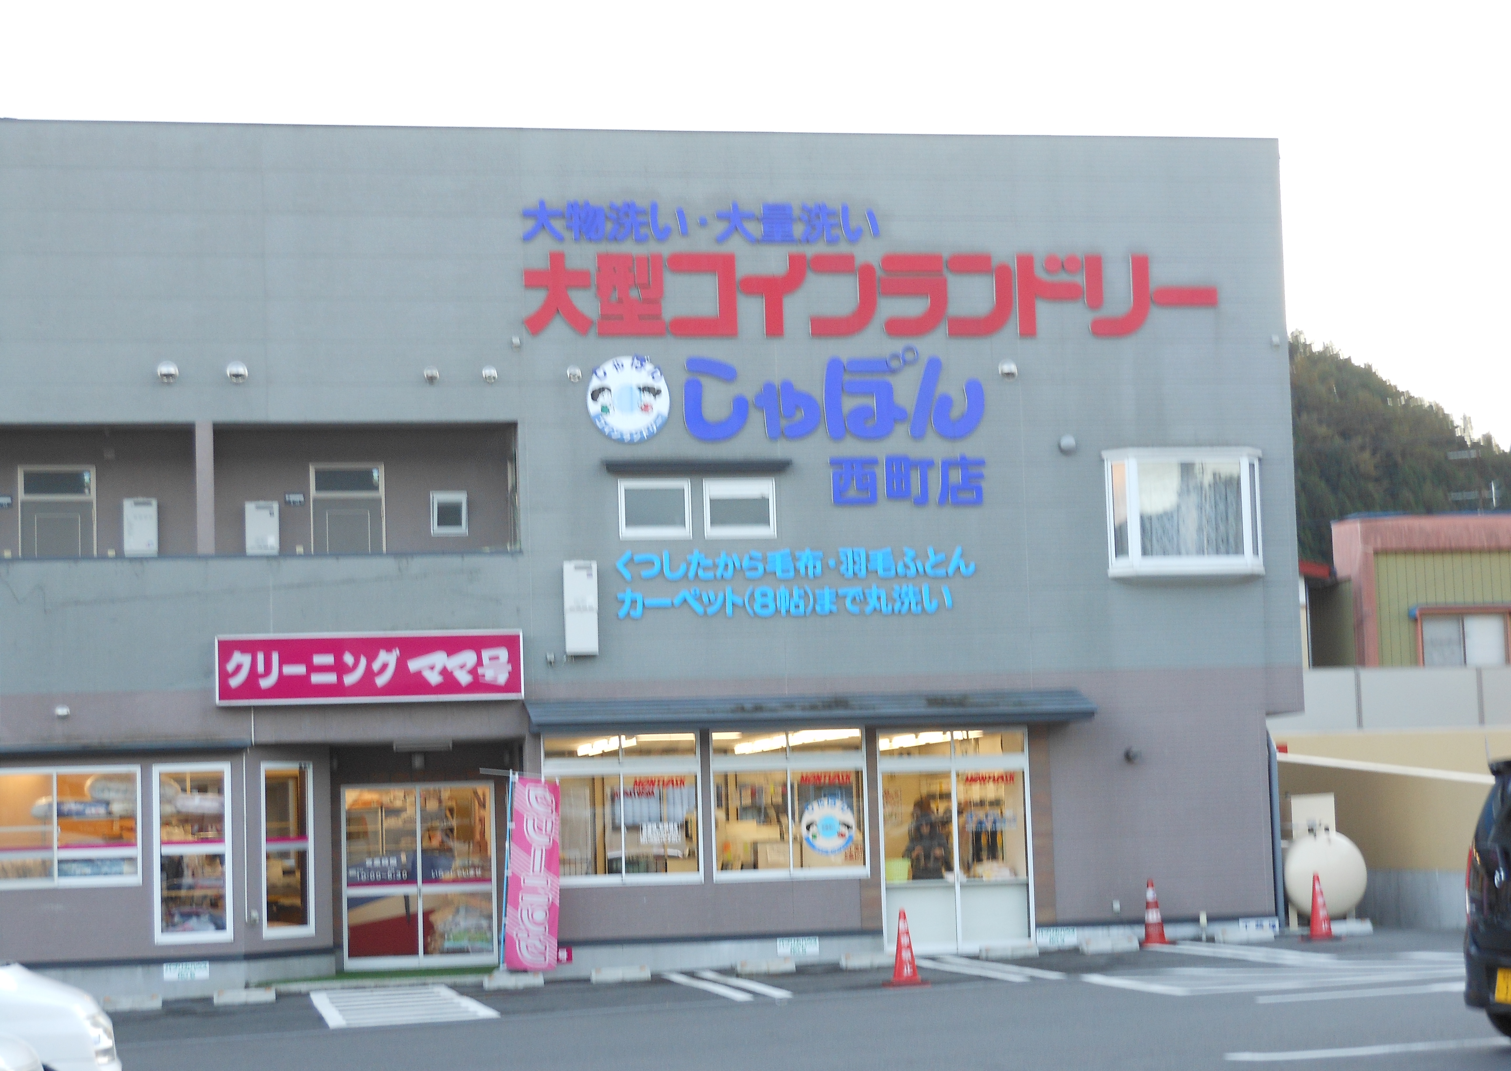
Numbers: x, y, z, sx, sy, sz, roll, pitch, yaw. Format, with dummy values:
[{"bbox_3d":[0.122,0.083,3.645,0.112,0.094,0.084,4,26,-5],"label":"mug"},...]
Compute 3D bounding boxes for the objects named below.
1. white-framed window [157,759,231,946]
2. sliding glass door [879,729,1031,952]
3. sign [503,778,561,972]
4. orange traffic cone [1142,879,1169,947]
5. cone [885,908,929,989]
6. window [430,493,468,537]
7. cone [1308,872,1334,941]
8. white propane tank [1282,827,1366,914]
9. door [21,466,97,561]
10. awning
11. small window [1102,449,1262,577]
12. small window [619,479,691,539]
[{"bbox_3d":[-5.795,3.277,29.686,0.788,1.835,0.100,-1,-5,-11],"label":"white-framed window"},{"bbox_3d":[2.146,3.260,30.827,1.667,2.409,0.120,-1,-5,-11],"label":"sliding glass door"},{"bbox_3d":[-2.277,3.463,29.400,0.560,1.920,0.100,-1,-5,-11],"label":"sign"},{"bbox_3d":[4.265,4.002,30.631,0.360,0.700,0.360,-1,-5,-11],"label":"orange traffic cone"},{"bbox_3d":[1.374,3.778,26.532,0.385,0.700,0.385,-1,-5,-11],"label":"cone"},{"bbox_3d":[-3.318,-0.234,31.216,0.406,0.495,0.100,-1,-5,-11],"label":"window"},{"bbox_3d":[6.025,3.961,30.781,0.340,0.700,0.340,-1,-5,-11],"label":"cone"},{"bbox_3d":[6.551,3.886,33.100,0.970,1.030,1.400,-2,-5,0],"label":"white propane tank"},{"bbox_3d":[-7.353,0.362,30.395,0.795,2.230,0.120,-1,-5,-11],"label":"door"},{"bbox_3d":[0.607,1.828,30.291,6.009,0.324,0.700,-1,-5,-11],"label":"awning"},{"bbox_3d":[4.737,-0.249,31.499,1.788,1.394,0.300,-1,-5,-11],"label":"small window"},{"bbox_3d":[-1.081,-0.279,30.955,0.778,0.647,0.100,-1,-5,-11],"label":"small window"}]

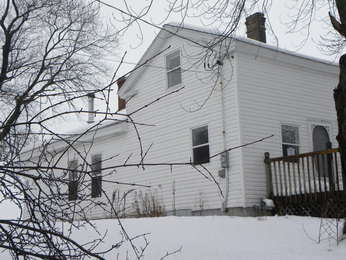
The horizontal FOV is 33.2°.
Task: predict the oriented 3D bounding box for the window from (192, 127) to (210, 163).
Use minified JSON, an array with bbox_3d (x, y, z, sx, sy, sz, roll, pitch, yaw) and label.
[{"bbox_3d":[0.777,0.433,15.935,0.110,1.040,0.690,6,-14,-38],"label":"window"}]

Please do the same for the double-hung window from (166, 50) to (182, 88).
[{"bbox_3d":[0.035,-1.783,17.203,0.110,1.040,0.690,6,-14,-38],"label":"double-hung window"}]

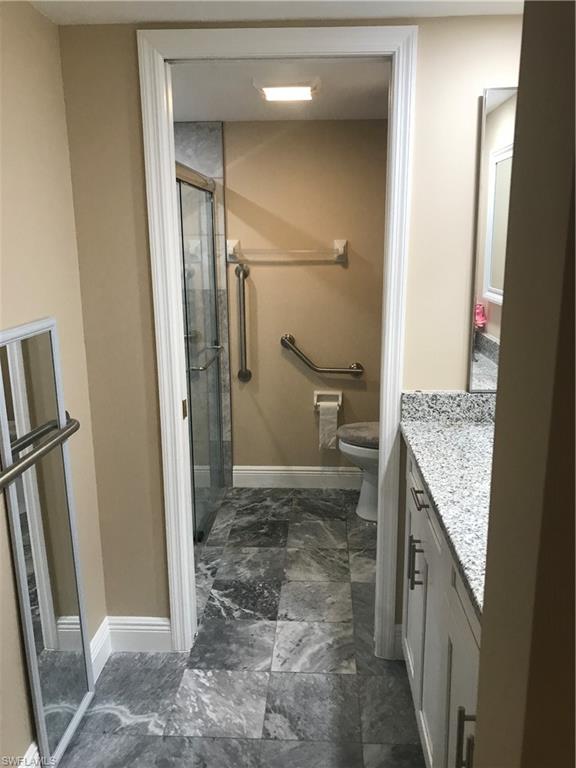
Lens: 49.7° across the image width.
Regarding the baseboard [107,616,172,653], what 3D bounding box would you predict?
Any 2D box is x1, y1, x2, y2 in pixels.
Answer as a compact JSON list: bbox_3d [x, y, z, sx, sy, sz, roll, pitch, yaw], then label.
[{"bbox_3d":[-0.548,0.930,2.312,0.242,0.138,0.018,0,13,3],"label":"baseboard"}]

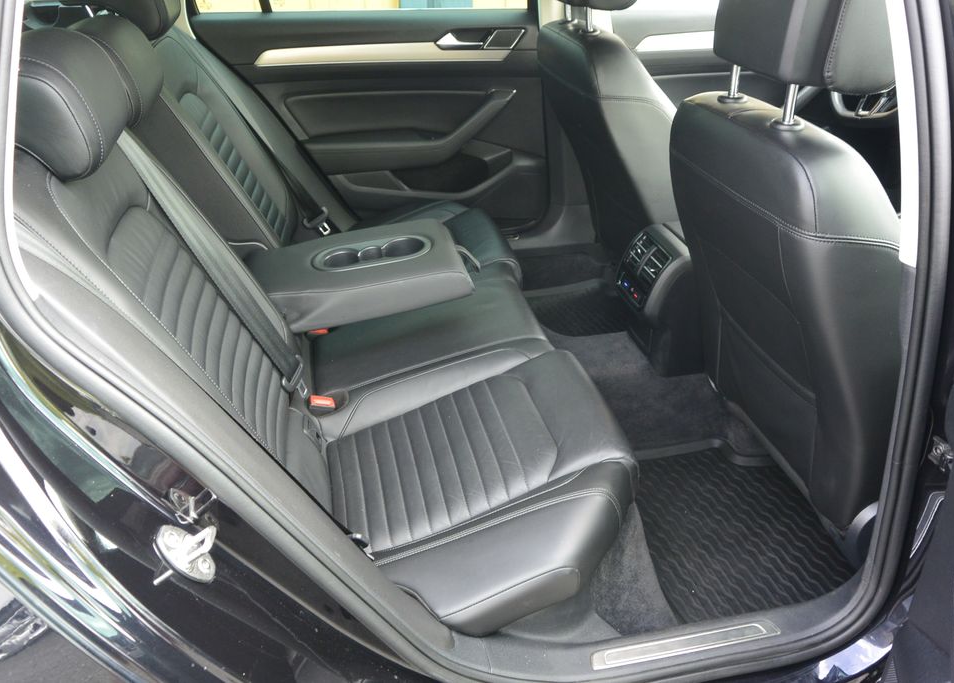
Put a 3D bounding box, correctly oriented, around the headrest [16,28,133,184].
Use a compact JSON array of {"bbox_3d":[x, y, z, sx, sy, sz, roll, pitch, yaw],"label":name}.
[{"bbox_3d":[-0.484,-0.274,0.860,0.135,0.155,0.280,-19,31,-5],"label":"headrest"}]

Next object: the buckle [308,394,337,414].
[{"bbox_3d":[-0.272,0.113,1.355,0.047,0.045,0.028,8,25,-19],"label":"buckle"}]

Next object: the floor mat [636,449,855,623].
[{"bbox_3d":[0.492,0.301,1.414,0.460,0.030,0.450,-6,29,-12],"label":"floor mat"}]

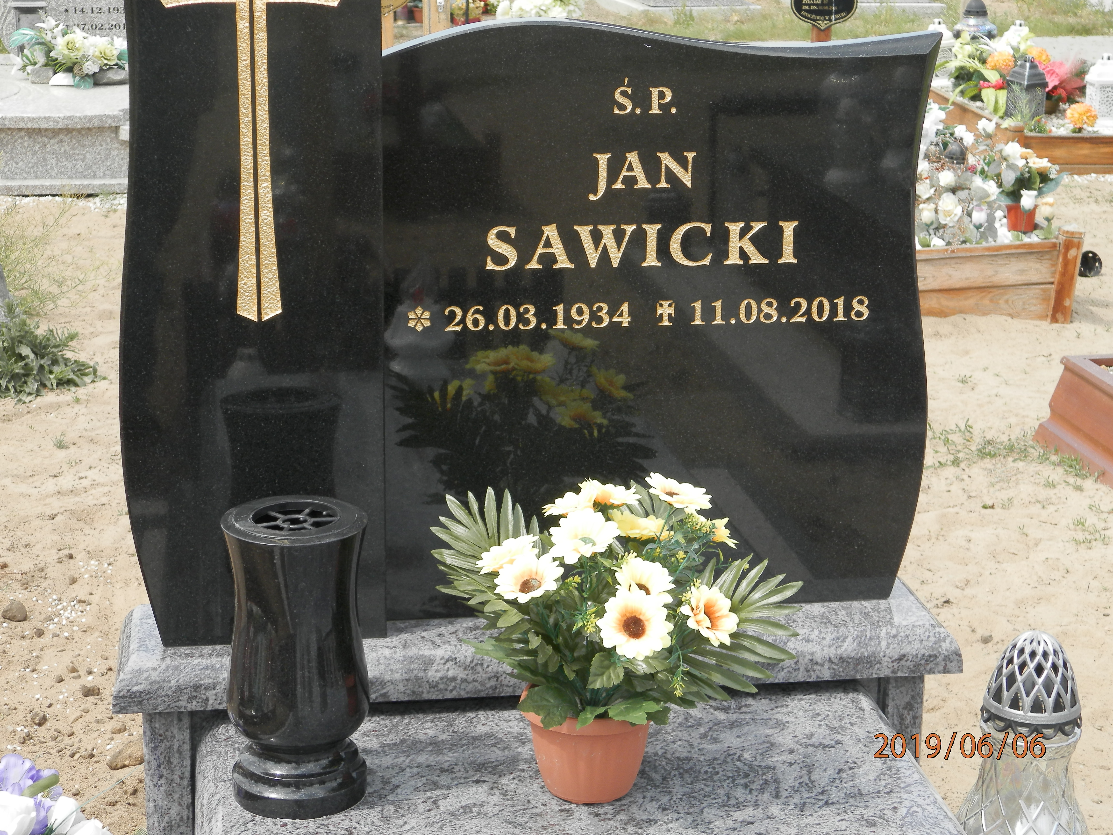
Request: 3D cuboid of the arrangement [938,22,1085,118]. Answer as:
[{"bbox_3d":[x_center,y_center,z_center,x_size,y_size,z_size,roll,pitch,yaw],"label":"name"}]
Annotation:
[{"bbox_3d":[1.793,-1.361,8.611,0.580,0.360,0.450,2,16,5],"label":"arrangement"}]

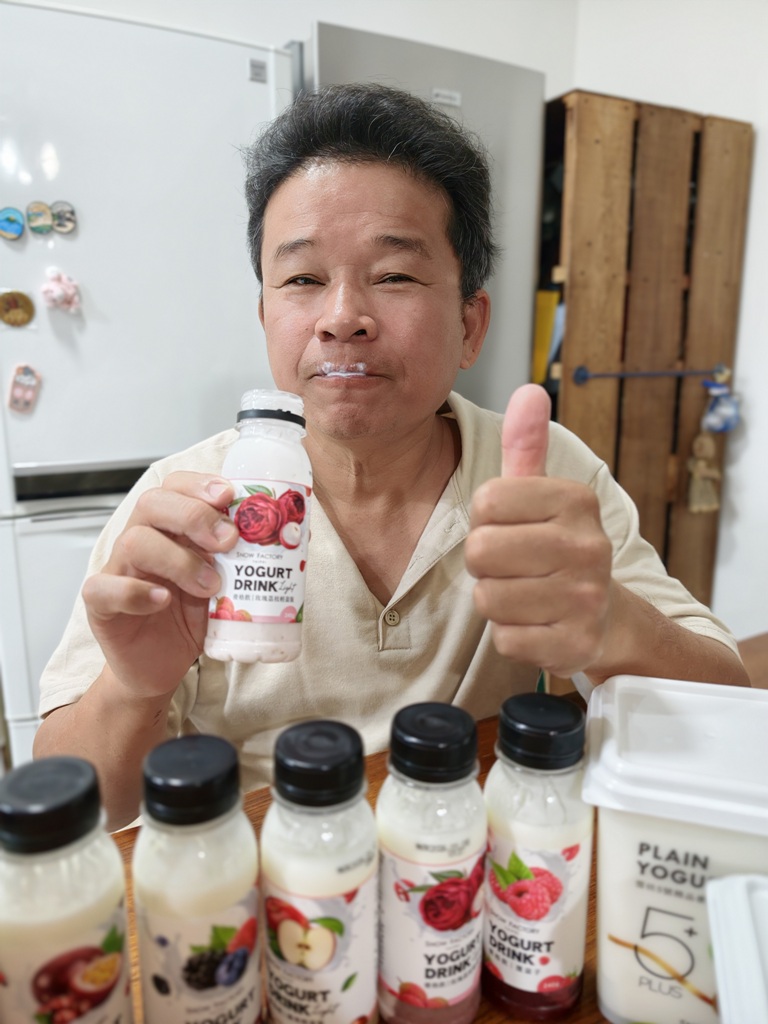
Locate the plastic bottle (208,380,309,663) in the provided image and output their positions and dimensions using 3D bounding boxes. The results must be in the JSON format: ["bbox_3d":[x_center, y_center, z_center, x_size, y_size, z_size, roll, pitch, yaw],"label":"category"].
[{"bbox_3d":[-0.072,0.008,0.424,0.055,0.157,0.055,5,-6,-13],"label":"plastic bottle"}]

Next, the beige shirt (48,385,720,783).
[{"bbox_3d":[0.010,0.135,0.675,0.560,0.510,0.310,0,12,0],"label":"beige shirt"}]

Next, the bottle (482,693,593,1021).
[{"bbox_3d":[0.080,0.177,0.371,0.055,0.158,0.055,9,15,38],"label":"bottle"}]

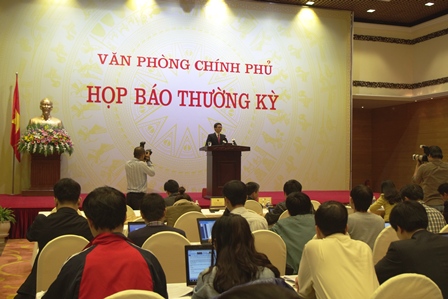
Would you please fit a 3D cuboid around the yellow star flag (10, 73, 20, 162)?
[{"bbox_3d":[-4.826,-0.741,12.100,0.240,2.080,0.200,1,-1,-19],"label":"yellow star flag"}]

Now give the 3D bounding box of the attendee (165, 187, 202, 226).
[{"bbox_3d":[-0.425,0.972,5.165,0.450,1.200,0.700,1,-1,-17],"label":"attendee"}]

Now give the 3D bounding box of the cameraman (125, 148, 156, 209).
[{"bbox_3d":[-1.310,0.779,8.085,0.460,1.630,0.430,0,-1,30],"label":"cameraman"}]

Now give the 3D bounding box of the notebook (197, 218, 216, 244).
[{"bbox_3d":[-0.001,0.674,4.173,0.335,0.220,0.355,1,-1,-16],"label":"notebook"}]

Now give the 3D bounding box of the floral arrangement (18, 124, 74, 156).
[{"bbox_3d":[-4.030,-0.211,11.850,1.200,0.730,0.620,1,-1,-17],"label":"floral arrangement"}]

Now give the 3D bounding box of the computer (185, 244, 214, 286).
[{"bbox_3d":[-0.014,0.645,2.784,0.335,0.225,0.315,1,-1,-13],"label":"computer"}]

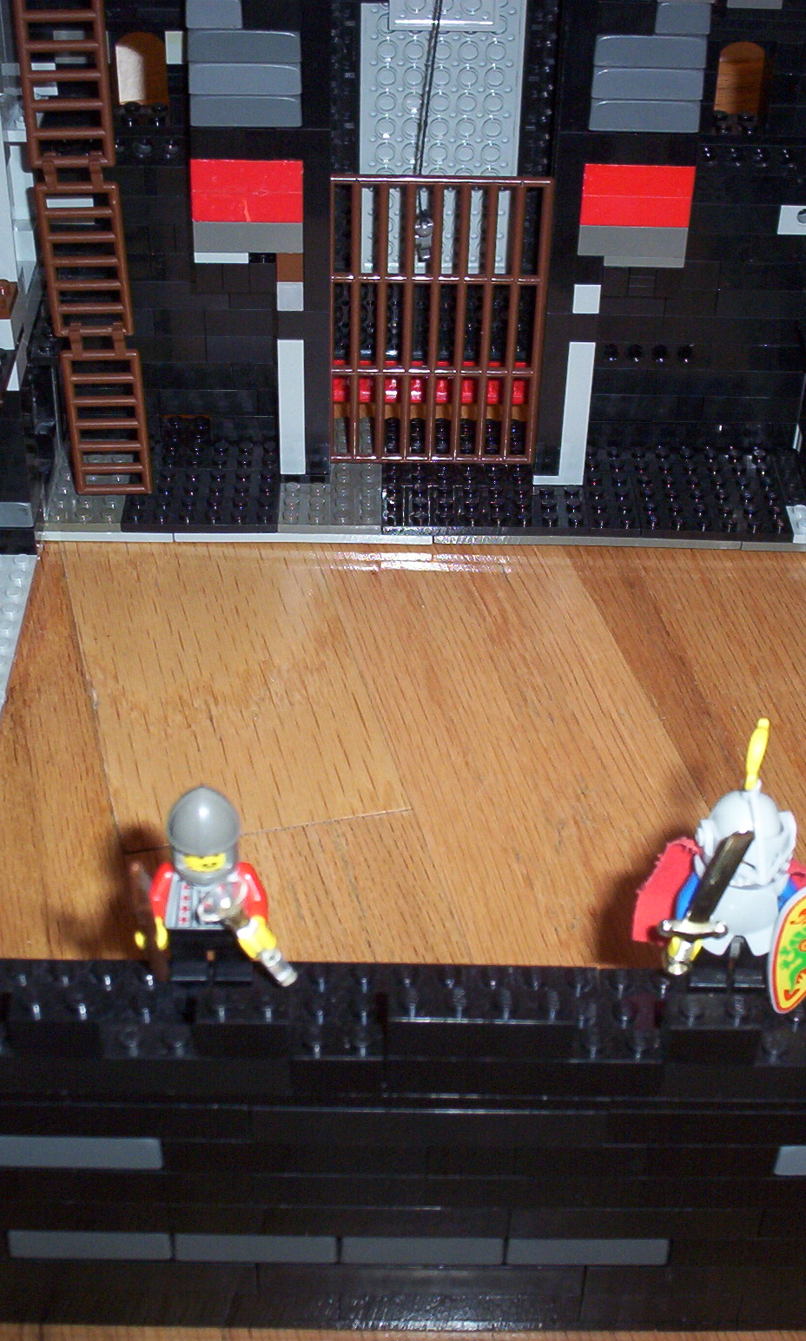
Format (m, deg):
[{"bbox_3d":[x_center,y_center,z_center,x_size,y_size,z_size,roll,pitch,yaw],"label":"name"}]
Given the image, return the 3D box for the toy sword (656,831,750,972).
[{"bbox_3d":[0.053,0.040,0.324,0.013,0.033,0.004,4,33,-21],"label":"toy sword"}]

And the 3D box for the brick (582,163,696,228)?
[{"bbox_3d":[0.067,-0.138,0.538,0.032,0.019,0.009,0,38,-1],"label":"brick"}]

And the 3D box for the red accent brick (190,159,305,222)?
[{"bbox_3d":[-0.044,-0.139,0.536,0.032,0.019,0.009,0,38,-1],"label":"red accent brick"}]

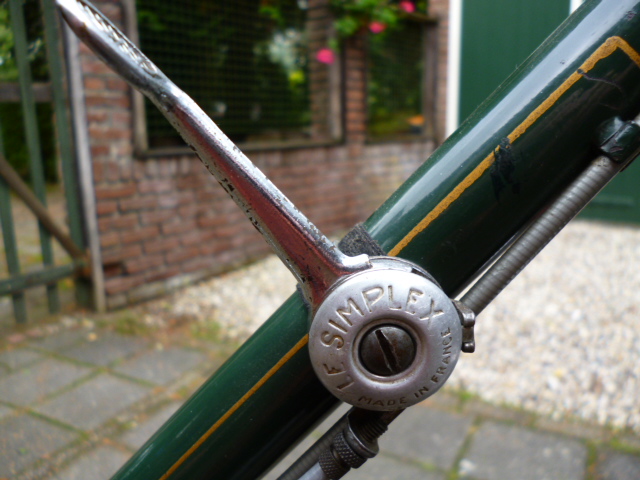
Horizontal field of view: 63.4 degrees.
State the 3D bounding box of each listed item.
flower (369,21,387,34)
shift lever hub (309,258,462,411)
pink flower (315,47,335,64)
[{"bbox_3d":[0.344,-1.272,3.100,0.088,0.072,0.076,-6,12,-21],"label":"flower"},{"bbox_3d":[0.014,0.020,0.112,0.032,0.032,0.012,-1,11,1],"label":"shift lever hub"},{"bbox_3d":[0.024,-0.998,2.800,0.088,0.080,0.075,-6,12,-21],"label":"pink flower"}]

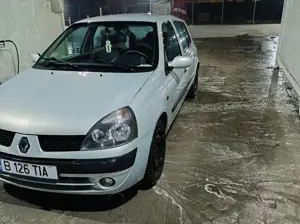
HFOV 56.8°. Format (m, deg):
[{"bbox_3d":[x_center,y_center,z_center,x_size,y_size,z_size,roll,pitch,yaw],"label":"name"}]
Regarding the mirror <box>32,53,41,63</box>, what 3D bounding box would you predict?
[{"bbox_3d":[-1.307,-0.649,3.318,0.230,0.130,0.120,4,21,16],"label":"mirror"}]

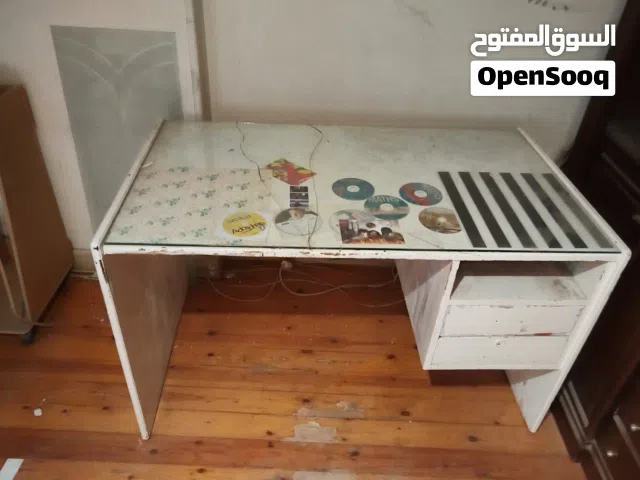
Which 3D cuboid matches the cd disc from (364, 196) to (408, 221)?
[{"bbox_3d":[0.178,-0.087,1.274,0.120,0.002,0.120,1,36,-4],"label":"cd disc"}]

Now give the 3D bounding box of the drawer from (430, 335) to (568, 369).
[{"bbox_3d":[0.503,0.200,1.540,0.378,0.134,0.420,1,36,-4],"label":"drawer"}]

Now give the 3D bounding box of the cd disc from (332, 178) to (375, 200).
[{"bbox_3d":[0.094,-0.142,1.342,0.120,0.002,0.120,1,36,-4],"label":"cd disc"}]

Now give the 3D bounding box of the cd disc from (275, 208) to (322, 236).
[{"bbox_3d":[-0.052,-0.046,1.196,0.120,0.002,0.120,1,36,-4],"label":"cd disc"}]

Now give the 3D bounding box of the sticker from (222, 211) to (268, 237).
[{"bbox_3d":[-0.182,-0.039,1.175,0.113,0.001,0.113,1,36,-4],"label":"sticker"}]

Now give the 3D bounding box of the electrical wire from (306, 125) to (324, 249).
[{"bbox_3d":[-0.008,-0.193,1.402,0.066,0.004,0.722,1,36,-4],"label":"electrical wire"}]

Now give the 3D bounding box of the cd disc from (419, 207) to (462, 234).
[{"bbox_3d":[0.316,-0.051,1.237,0.120,0.002,0.120,1,36,-4],"label":"cd disc"}]

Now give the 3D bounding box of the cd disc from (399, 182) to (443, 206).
[{"bbox_3d":[0.282,-0.128,1.339,0.120,0.002,0.120,3,36,-2],"label":"cd disc"}]

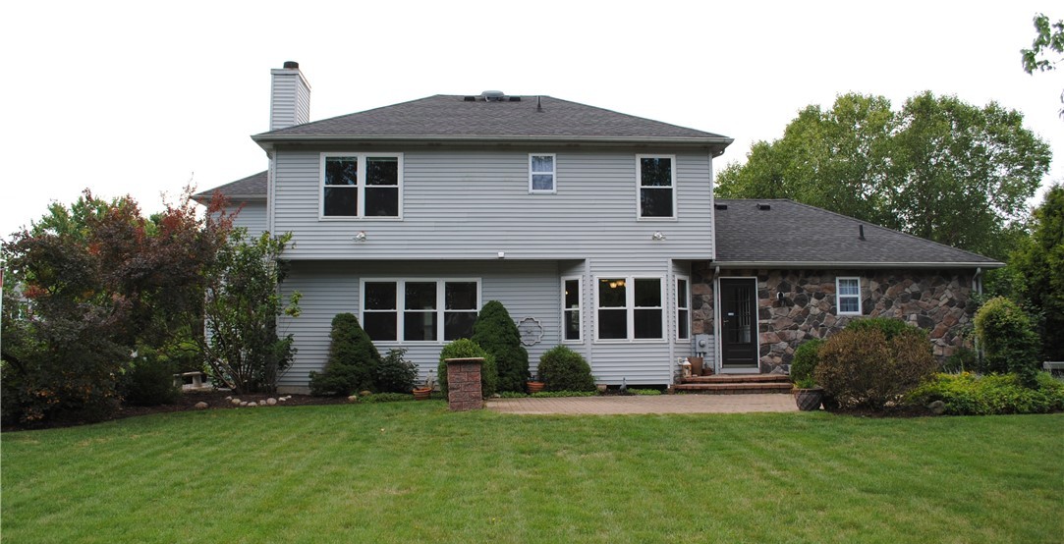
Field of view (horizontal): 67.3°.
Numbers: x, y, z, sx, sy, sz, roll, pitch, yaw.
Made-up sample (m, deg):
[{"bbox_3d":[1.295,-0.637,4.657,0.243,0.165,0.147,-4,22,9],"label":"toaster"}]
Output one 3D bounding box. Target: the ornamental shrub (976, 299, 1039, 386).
[{"bbox_3d":[10.009,1.529,16.838,1.380,2.044,1.360,0,-4,-3],"label":"ornamental shrub"}]

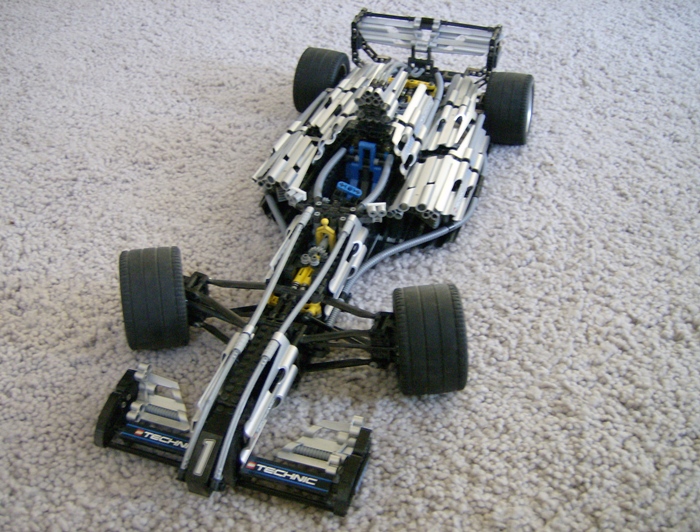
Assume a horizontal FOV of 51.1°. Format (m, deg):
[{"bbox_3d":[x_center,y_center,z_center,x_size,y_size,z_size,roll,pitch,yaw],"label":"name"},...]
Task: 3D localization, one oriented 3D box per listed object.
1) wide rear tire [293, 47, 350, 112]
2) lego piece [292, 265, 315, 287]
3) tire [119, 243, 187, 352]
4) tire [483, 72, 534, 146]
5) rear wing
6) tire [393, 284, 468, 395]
[{"bbox_3d":[-0.033,-0.228,0.914,0.050,0.082,0.082,11,40,14],"label":"wide rear tire"},{"bbox_3d":[-0.037,0.008,0.596,0.015,0.009,0.018,11,40,14],"label":"lego piece"},{"bbox_3d":[-0.157,0.026,0.592,0.044,0.082,0.082,-7,39,-9],"label":"tire"},{"bbox_3d":[0.188,-0.184,0.859,0.050,0.082,0.082,11,40,14],"label":"tire"},{"bbox_3d":[0.091,-0.270,0.890,0.172,0.058,0.056,11,40,14],"label":"rear wing"},{"bbox_3d":[0.060,0.056,0.556,0.044,0.082,0.082,-3,39,-4],"label":"tire"}]

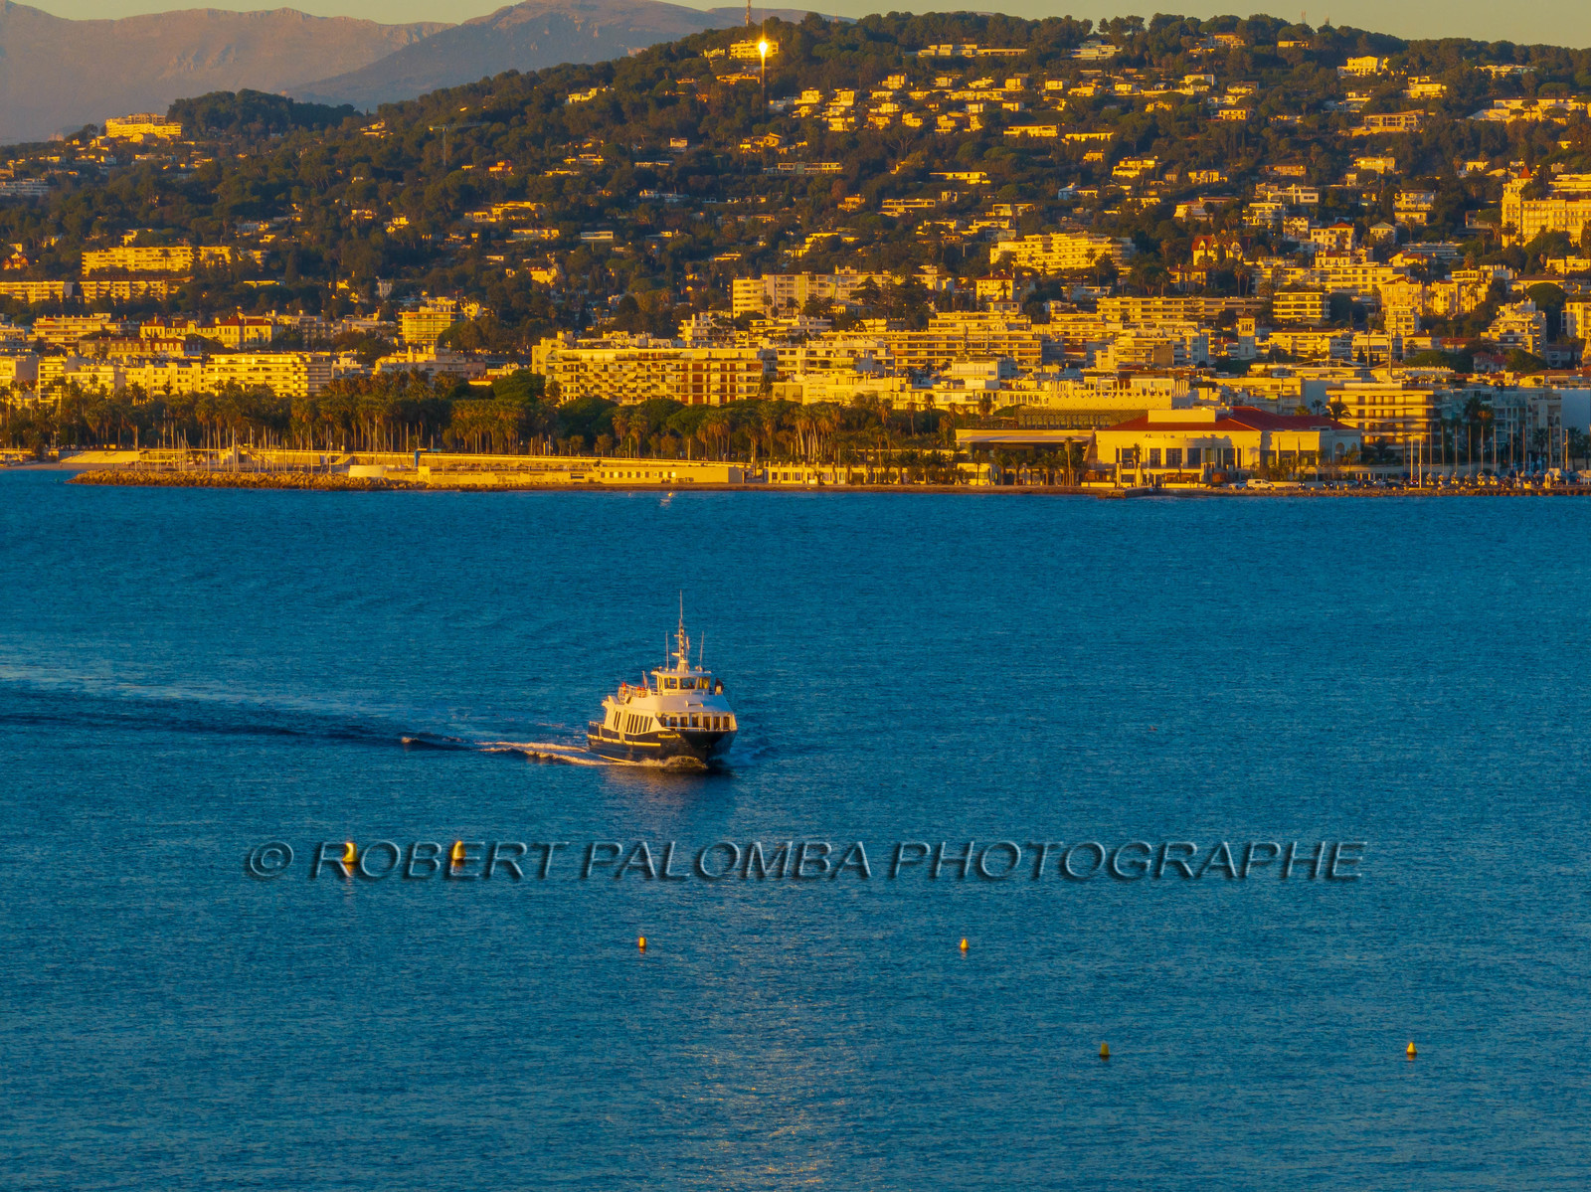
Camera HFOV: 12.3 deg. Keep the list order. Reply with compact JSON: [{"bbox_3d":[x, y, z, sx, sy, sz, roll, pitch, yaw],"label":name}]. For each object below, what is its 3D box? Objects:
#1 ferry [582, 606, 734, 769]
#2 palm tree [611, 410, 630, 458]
[{"bbox_3d":[-10.075,6.587,585.000,6.700,12.400,20.500,-1,2,-20],"label":"ferry"},{"bbox_3d":[-41.313,-38.380,1750.000,4.700,11.500,4.700,0,2,0],"label":"palm tree"}]

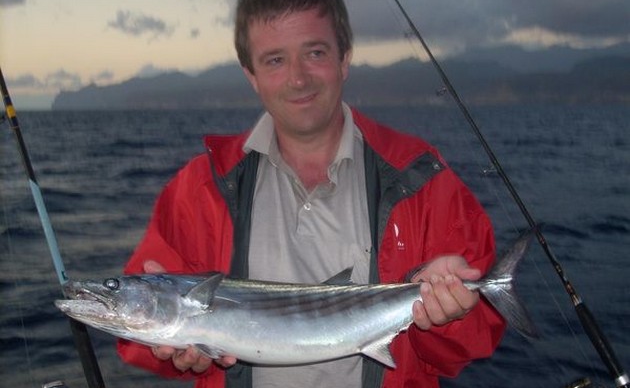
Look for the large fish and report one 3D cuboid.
[{"bbox_3d":[-0.013,0.130,1.190,0.593,0.167,0.085,-1,-11,-6],"label":"large fish"}]

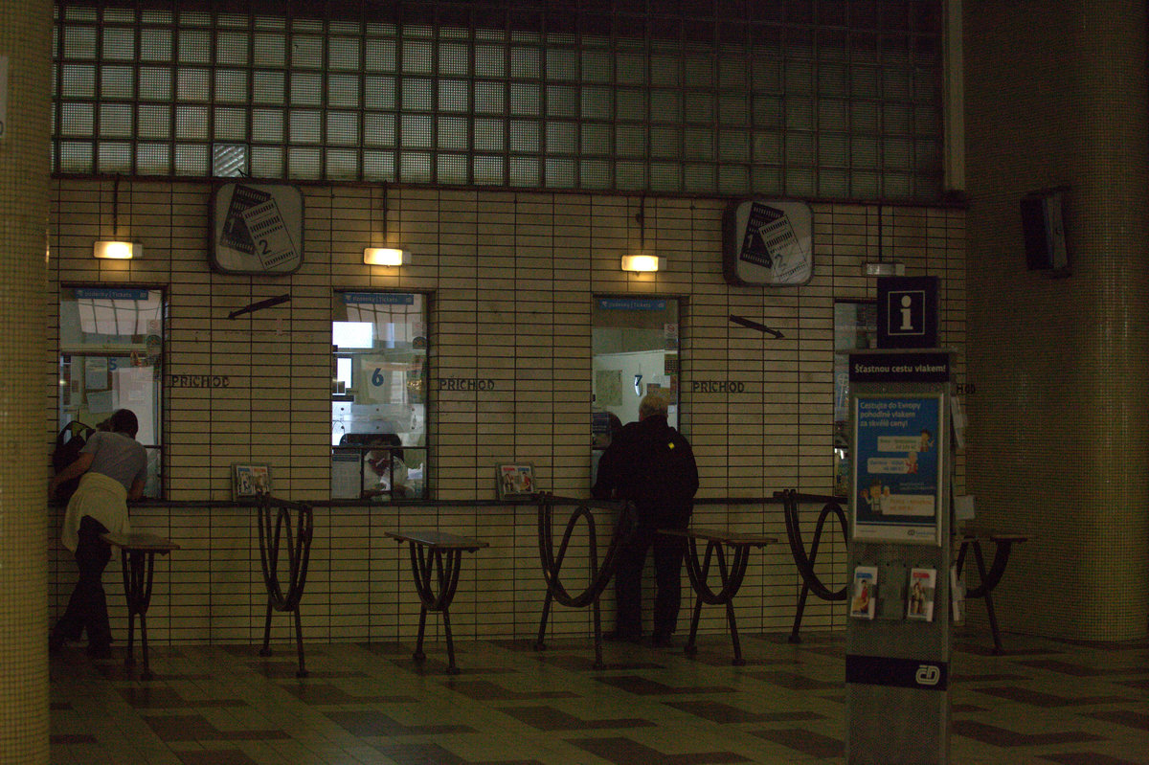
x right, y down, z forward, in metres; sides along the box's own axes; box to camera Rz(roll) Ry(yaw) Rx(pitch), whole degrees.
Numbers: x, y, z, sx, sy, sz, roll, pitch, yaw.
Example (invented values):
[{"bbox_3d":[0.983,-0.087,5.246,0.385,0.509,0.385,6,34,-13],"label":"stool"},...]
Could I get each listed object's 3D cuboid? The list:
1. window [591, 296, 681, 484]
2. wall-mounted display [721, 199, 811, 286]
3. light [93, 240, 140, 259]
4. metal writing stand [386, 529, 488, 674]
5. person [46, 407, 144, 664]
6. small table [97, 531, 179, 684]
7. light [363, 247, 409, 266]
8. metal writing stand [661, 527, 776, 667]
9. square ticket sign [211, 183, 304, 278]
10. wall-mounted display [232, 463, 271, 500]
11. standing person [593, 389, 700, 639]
[{"bbox_3d":[0.427,0.097,15.050,0.661,1.426,0.130,1,-1,-16],"label":"window"},{"bbox_3d":[1.363,-0.969,15.224,0.595,0.595,0.220,1,-2,-17],"label":"wall-mounted display"},{"bbox_3d":[-2.930,-0.844,13.925,0.315,0.118,0.100,1,-2,-17],"label":"light"},{"bbox_3d":[-0.834,1.317,13.009,0.325,0.775,1.290,1,-2,-17],"label":"metal writing stand"},{"bbox_3d":[-2.989,0.928,13.569,0.606,1.540,0.620,1,-1,-16],"label":"person"},{"bbox_3d":[-2.520,1.290,12.545,0.325,0.775,1.310,1,-2,-17],"label":"small table"},{"bbox_3d":[-1.245,-0.833,14.413,0.311,0.122,0.120,1,-1,-16],"label":"light"},{"bbox_3d":[0.869,1.334,13.535,0.325,0.775,1.240,1,-2,-17],"label":"metal writing stand"},{"bbox_3d":[-2.073,-0.995,14.145,0.601,0.611,0.190,1,-1,-16],"label":"square ticket sign"},{"bbox_3d":[-2.105,0.653,14.133,0.246,0.252,0.140,1,-2,-17],"label":"wall-mounted display"},{"bbox_3d":[0.481,0.912,14.513,0.660,1.673,0.500,1,-2,-17],"label":"standing person"}]

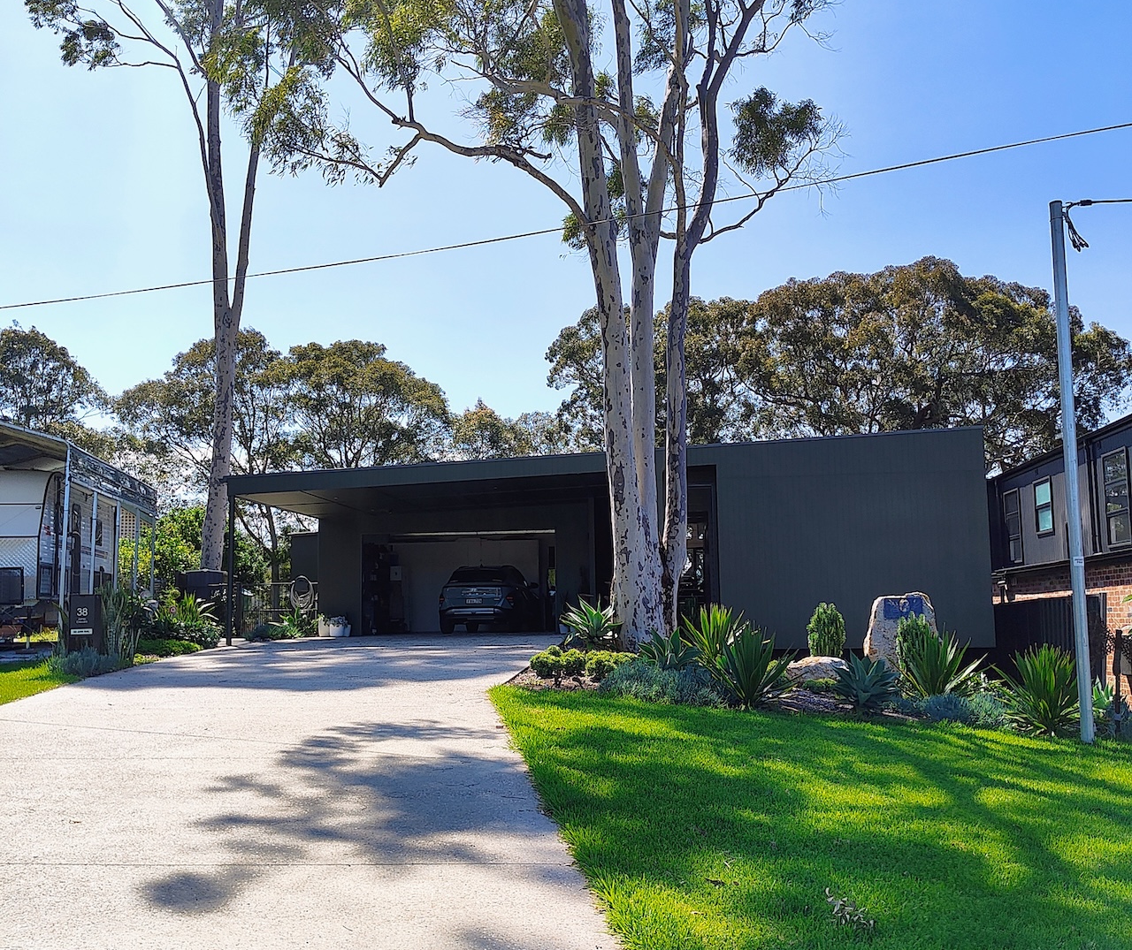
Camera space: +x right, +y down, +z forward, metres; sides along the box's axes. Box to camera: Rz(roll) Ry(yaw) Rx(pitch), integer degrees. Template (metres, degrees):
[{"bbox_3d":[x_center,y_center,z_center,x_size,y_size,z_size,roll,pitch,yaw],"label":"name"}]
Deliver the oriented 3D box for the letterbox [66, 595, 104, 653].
[{"bbox_3d":[-6.885,2.185,15.600,0.340,0.980,0.280,-1,-6,1],"label":"letterbox"}]

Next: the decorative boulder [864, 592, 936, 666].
[{"bbox_3d":[4.378,2.050,14.300,0.930,1.000,0.550,-1,-6,6],"label":"decorative boulder"}]

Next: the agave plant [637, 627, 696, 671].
[{"bbox_3d":[1.193,2.058,12.900,0.710,0.570,0.700,-1,-6,0],"label":"agave plant"}]

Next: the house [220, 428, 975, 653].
[{"bbox_3d":[1.344,1.927,25.802,13.550,3.750,13.000,-1,-6,7],"label":"house"}]

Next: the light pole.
[{"bbox_3d":[5.188,-0.111,11.214,0.125,5.600,0.125,-1,-6,0],"label":"light pole"}]

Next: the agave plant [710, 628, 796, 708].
[{"bbox_3d":[1.989,2.071,11.600,0.860,0.820,0.840,-1,-6,0],"label":"agave plant"}]

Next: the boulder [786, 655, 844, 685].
[{"bbox_3d":[3.013,2.385,13.200,0.700,0.380,0.550,-1,-6,0],"label":"boulder"}]

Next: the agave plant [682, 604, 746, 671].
[{"bbox_3d":[1.738,1.923,12.700,0.820,0.800,0.800,-1,-6,0],"label":"agave plant"}]

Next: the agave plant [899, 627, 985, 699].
[{"bbox_3d":[4.176,2.101,12.100,0.940,0.800,0.900,-1,-6,0],"label":"agave plant"}]

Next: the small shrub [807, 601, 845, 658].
[{"bbox_3d":[3.411,2.050,14.300,0.490,0.780,0.480,-1,-6,0],"label":"small shrub"}]

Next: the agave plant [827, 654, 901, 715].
[{"bbox_3d":[3.120,2.189,11.400,0.740,0.580,0.720,-1,-6,0],"label":"agave plant"}]

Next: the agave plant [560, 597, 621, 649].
[{"bbox_3d":[0.350,2.162,15.800,0.870,0.750,0.850,-1,-6,0],"label":"agave plant"}]

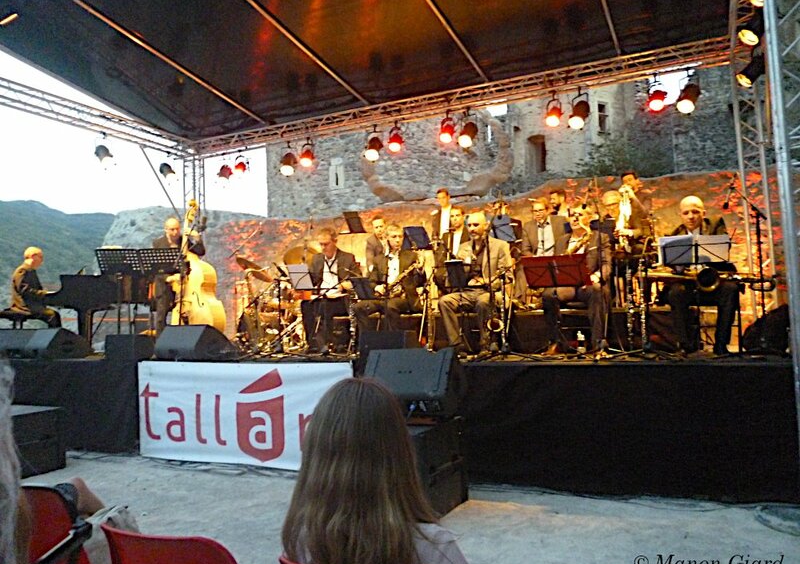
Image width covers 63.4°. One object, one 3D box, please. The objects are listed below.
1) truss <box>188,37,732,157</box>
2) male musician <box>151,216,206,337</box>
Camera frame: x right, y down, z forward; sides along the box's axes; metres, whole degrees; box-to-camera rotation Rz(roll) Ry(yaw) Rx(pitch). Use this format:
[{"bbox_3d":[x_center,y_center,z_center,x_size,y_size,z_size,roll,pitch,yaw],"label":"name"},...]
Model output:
[{"bbox_3d":[0.207,-2.481,9.314,8.250,0.290,0.290,-4,-4,24],"label":"truss"},{"bbox_3d":[-2.721,0.043,7.950,0.640,1.720,0.460,-1,-3,-18],"label":"male musician"}]

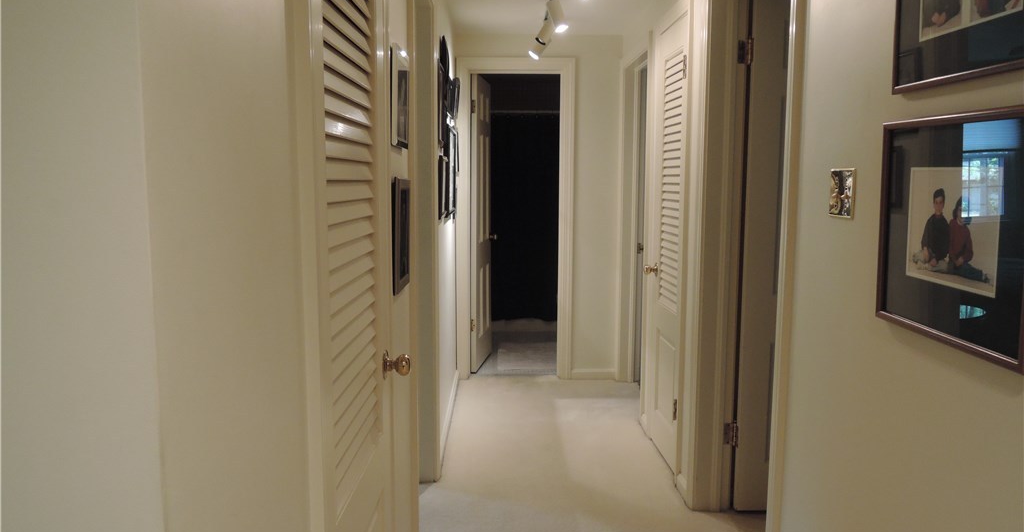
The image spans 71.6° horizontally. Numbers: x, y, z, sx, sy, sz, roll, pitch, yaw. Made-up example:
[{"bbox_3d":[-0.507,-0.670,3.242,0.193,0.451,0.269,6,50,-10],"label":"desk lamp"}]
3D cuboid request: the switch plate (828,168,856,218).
[{"bbox_3d":[0.771,-0.170,1.670,0.010,0.114,0.112,0,7,-1],"label":"switch plate"}]

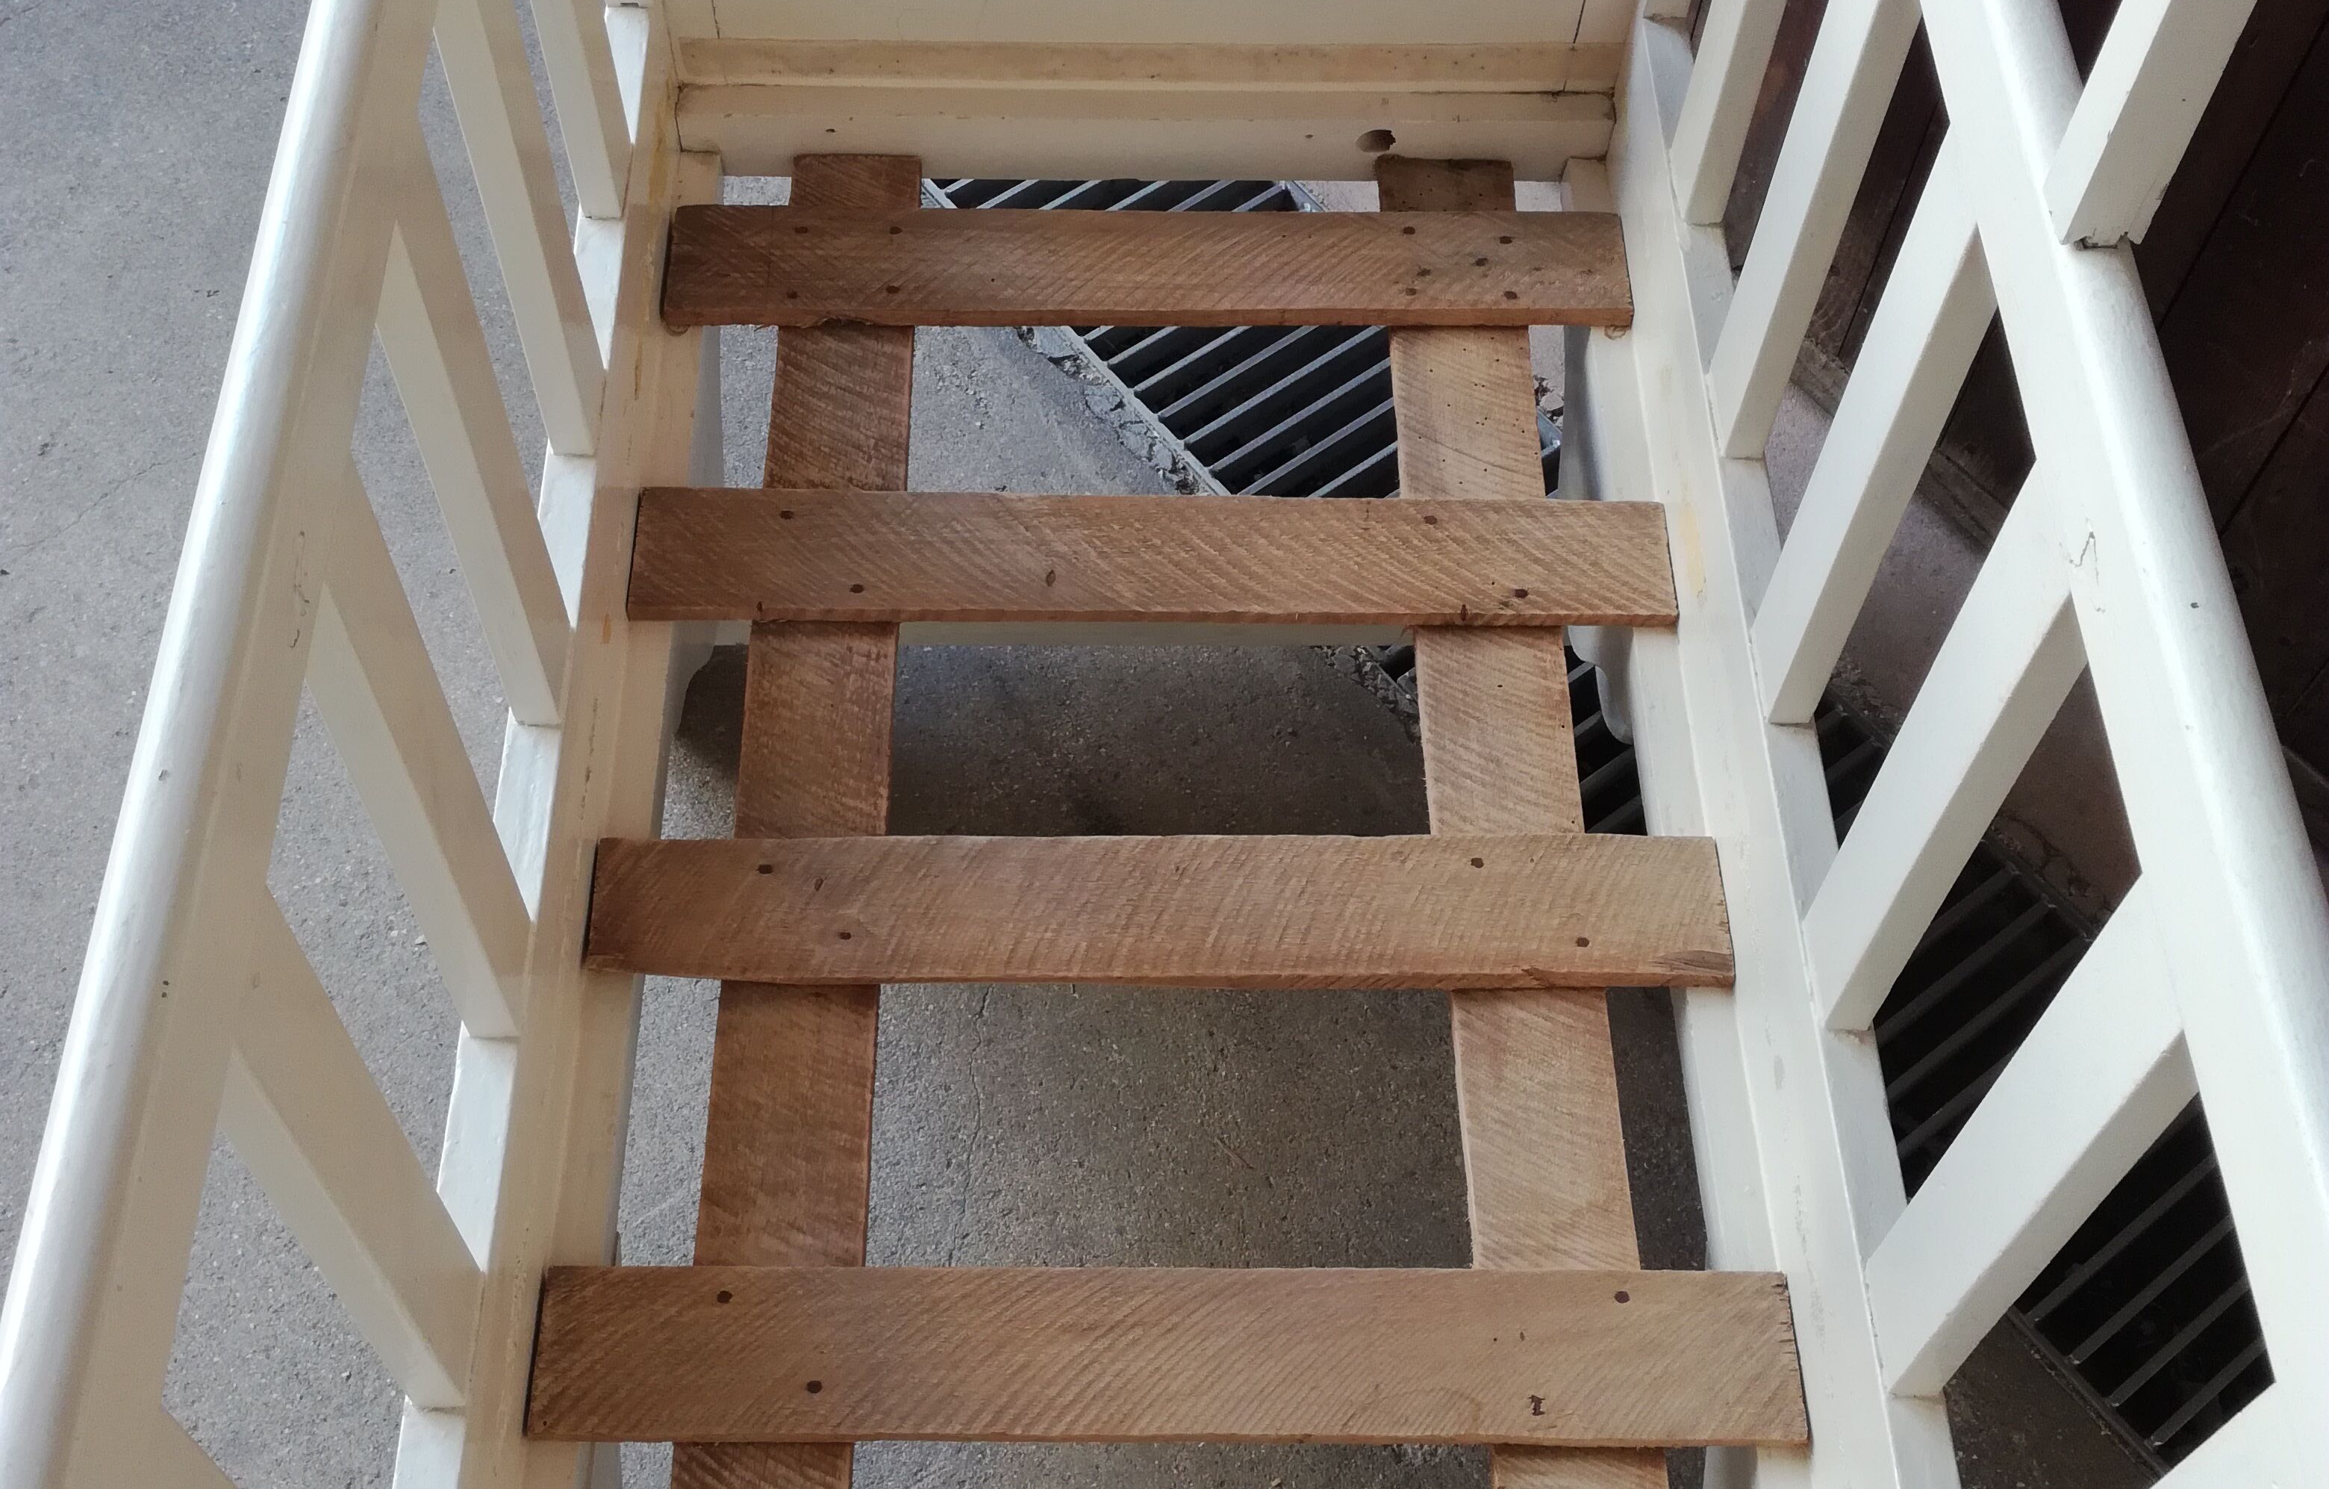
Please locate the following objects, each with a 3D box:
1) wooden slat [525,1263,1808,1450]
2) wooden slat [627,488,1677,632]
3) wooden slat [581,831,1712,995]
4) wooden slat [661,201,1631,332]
[{"bbox_3d":[0.003,0.292,1.156,0.601,0.011,0.081,0,58,-1],"label":"wooden slat"},{"bbox_3d":[-0.005,-0.107,1.407,0.600,0.012,0.082,0,58,-1],"label":"wooden slat"},{"bbox_3d":[-0.002,0.088,1.284,0.599,0.011,0.080,0,58,-1],"label":"wooden slat"},{"bbox_3d":[-0.009,-0.301,1.530,0.601,0.013,0.084,0,58,-1],"label":"wooden slat"}]

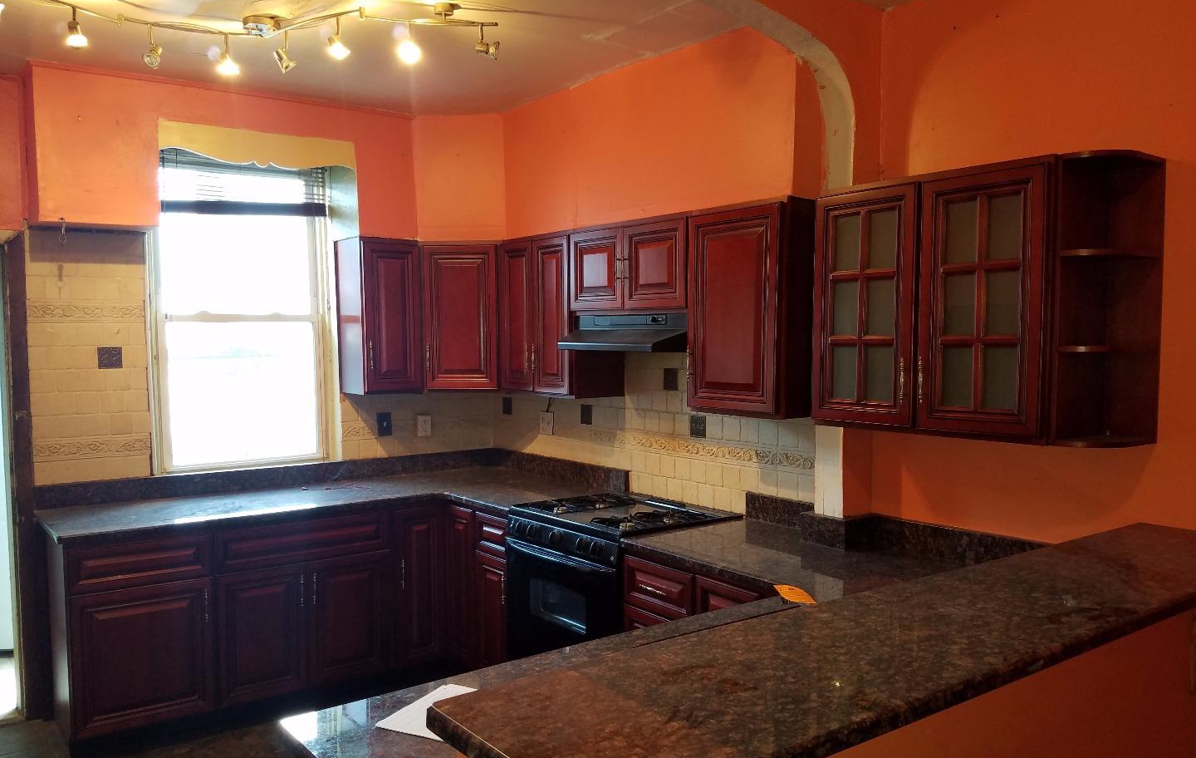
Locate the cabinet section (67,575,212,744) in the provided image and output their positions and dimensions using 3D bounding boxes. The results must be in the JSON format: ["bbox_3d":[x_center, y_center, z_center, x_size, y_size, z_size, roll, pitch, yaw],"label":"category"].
[{"bbox_3d":[-1.967,1.089,3.797,0.513,0.549,0.560,-2,3,-37],"label":"cabinet section"}]

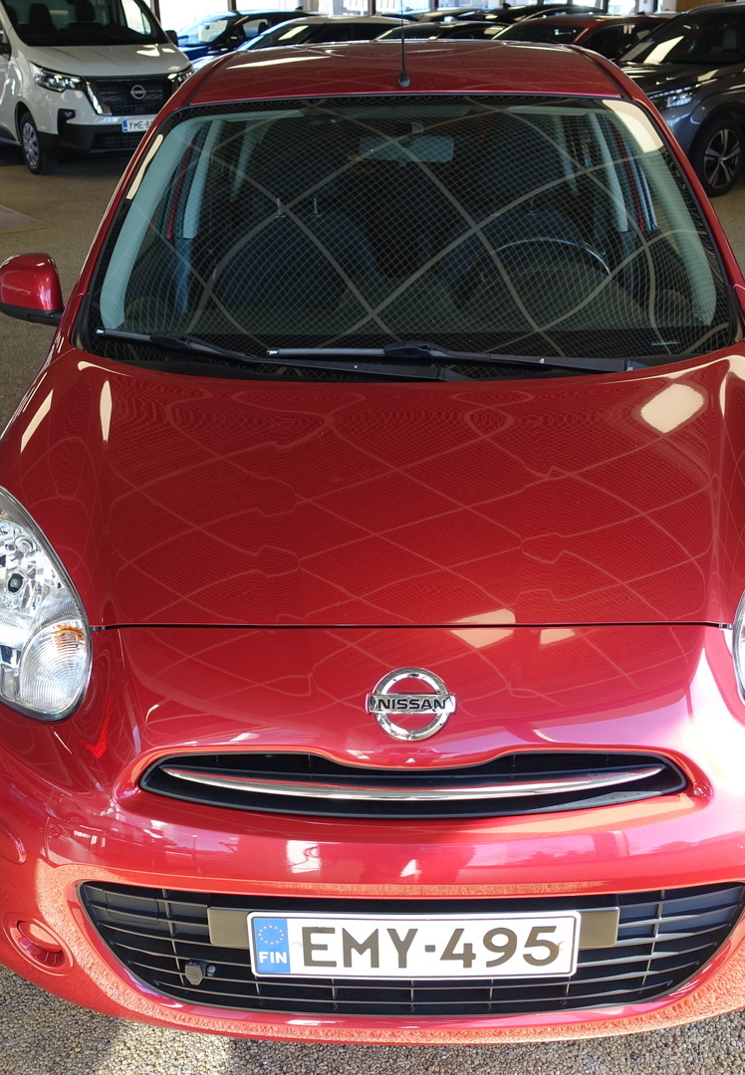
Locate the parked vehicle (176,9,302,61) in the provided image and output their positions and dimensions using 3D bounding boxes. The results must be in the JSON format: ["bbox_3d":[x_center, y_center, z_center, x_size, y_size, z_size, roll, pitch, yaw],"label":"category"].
[{"bbox_3d":[-2.511,-7.777,17.565,4.300,1.560,1.820,-23,34,-38],"label":"parked vehicle"}]

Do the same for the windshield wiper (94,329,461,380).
[{"bbox_3d":[-0.198,-0.361,2.086,0.788,0.060,0.080,8,27,18],"label":"windshield wiper"}]

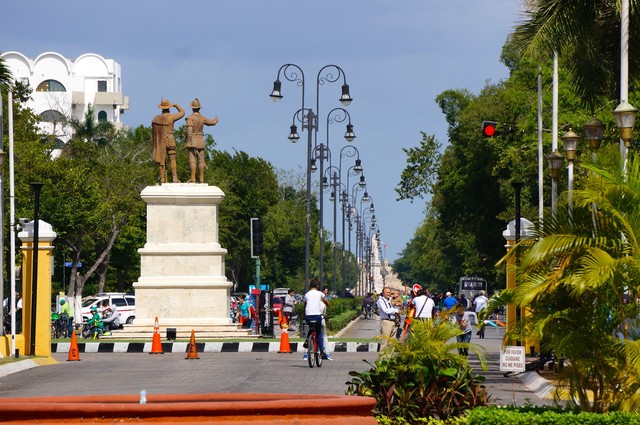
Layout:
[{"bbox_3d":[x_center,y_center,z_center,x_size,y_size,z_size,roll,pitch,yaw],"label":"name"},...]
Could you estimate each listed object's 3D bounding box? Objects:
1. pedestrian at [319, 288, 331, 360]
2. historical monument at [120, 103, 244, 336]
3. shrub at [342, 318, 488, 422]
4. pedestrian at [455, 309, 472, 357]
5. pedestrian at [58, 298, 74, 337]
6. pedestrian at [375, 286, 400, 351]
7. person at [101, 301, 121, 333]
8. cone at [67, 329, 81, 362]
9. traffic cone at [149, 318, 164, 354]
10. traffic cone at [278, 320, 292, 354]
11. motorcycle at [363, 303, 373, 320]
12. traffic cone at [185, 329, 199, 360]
[{"bbox_3d":[0.035,2.647,131.000,0.550,1.690,0.500,0,-1,22],"label":"pedestrian"},{"bbox_3d":[-4.052,0.160,162.000,4.400,7.000,4.200,0,-1,1],"label":"historical monument"},{"bbox_3d":[1.258,1.987,71.000,1.800,1.240,1.600,0,-1,0],"label":"shrub"},{"bbox_3d":[3.523,2.909,135.500,0.500,1.280,0.340,0,-1,9],"label":"pedestrian"},{"bbox_3d":[-8.422,3.527,185.000,0.480,1.360,0.500,0,-1,18],"label":"pedestrian"},{"bbox_3d":[1.481,2.489,121.000,0.420,1.710,0.520,-1,-1,41],"label":"pedestrian"},{"bbox_3d":[-7.221,3.749,192.000,0.750,1.200,0.500,0,-1,-12],"label":"person"},{"bbox_3d":[-5.668,3.057,128.000,0.340,0.700,0.340,0,-1,0],"label":"cone"},{"bbox_3d":[-4.148,3.134,141.500,0.380,0.940,0.380,0,-1,0],"label":"traffic cone"},{"bbox_3d":[-0.868,3.101,139.000,0.370,0.920,0.370,0,-1,0],"label":"traffic cone"},{"bbox_3d":[2.821,5.843,328.000,0.700,1.100,1.900,0,-1,6],"label":"motorcycle"},{"bbox_3d":[-3.044,3.169,132.800,0.340,0.700,0.340,0,-1,0],"label":"traffic cone"}]

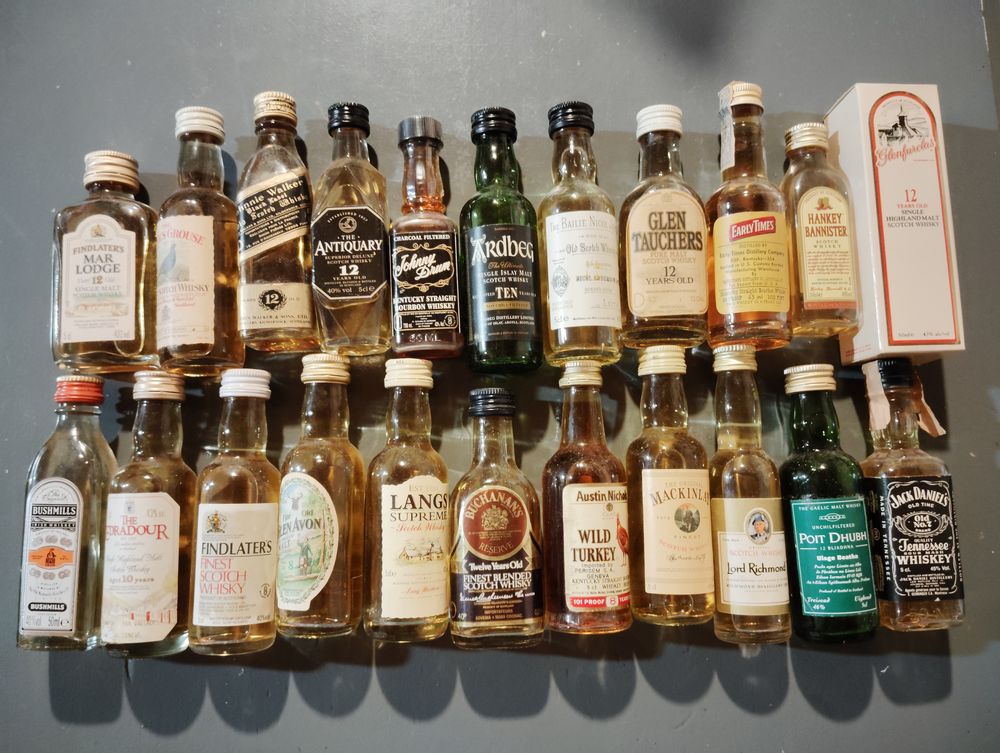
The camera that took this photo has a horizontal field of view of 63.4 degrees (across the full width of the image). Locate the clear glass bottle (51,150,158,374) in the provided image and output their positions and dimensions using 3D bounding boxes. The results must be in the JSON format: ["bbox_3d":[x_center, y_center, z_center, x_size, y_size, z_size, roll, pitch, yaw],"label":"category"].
[{"bbox_3d":[-0.172,-0.050,0.358,0.044,0.027,0.097,-4,81,-2],"label":"clear glass bottle"}]

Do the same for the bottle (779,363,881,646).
[{"bbox_3d":[0.139,0.052,0.348,0.033,0.033,0.114,-5,82,14],"label":"bottle"}]

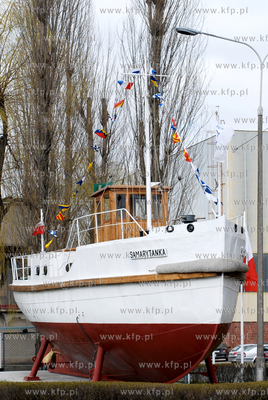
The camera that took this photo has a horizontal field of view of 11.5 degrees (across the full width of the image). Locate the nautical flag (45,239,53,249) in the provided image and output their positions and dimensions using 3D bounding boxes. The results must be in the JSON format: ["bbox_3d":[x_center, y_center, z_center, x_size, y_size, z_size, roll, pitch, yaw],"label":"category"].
[{"bbox_3d":[-2.928,1.505,46.000,0.280,0.330,0.140,0,-6,0],"label":"nautical flag"}]

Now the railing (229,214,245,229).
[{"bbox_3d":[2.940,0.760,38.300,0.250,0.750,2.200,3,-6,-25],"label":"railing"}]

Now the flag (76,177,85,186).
[{"bbox_3d":[-1.765,-0.614,44.300,0.300,0.310,0.100,-1,-6,15],"label":"flag"}]

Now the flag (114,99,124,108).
[{"bbox_3d":[-0.433,-2.873,39.884,0.329,0.299,0.070,0,-6,9],"label":"flag"}]

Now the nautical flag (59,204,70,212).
[{"bbox_3d":[-2.304,0.282,44.266,0.414,0.282,0.070,0,-6,9],"label":"nautical flag"}]

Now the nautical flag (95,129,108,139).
[{"bbox_3d":[-0.999,-2.044,41.045,0.400,0.323,0.070,0,-6,9],"label":"nautical flag"}]

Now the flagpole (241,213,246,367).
[{"bbox_3d":[3.861,3.361,47.000,0.080,5.900,0.080,1,-5,0],"label":"flagpole"}]

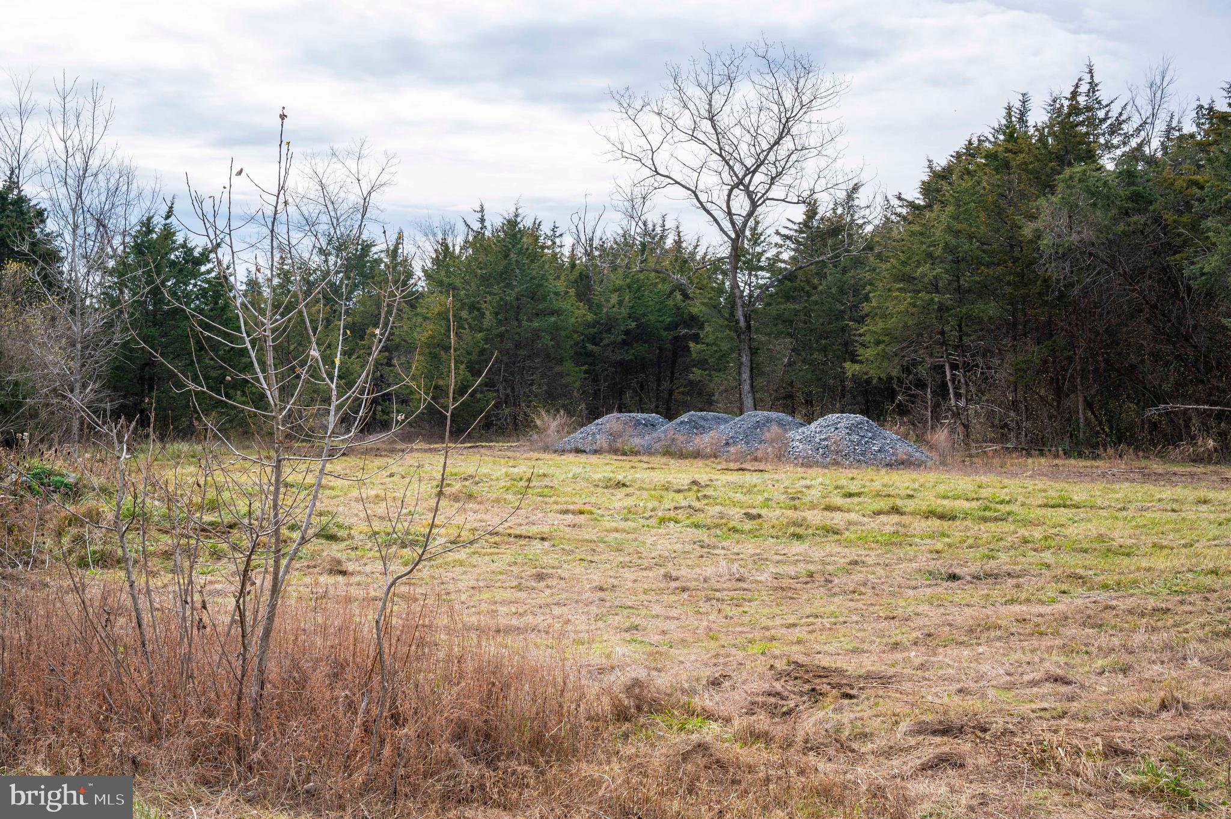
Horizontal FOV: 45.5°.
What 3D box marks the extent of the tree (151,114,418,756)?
[{"bbox_3d":[-1.533,0.120,6.800,1.237,2.975,1.200,0,0,0],"label":"tree"}]

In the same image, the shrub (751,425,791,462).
[{"bbox_3d":[4.809,1.058,45.500,1.251,1.162,1.150,0,0,0],"label":"shrub"}]

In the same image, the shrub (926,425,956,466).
[{"bbox_3d":[9.830,1.064,44.500,0.932,1.195,0.950,0,0,0],"label":"shrub"}]

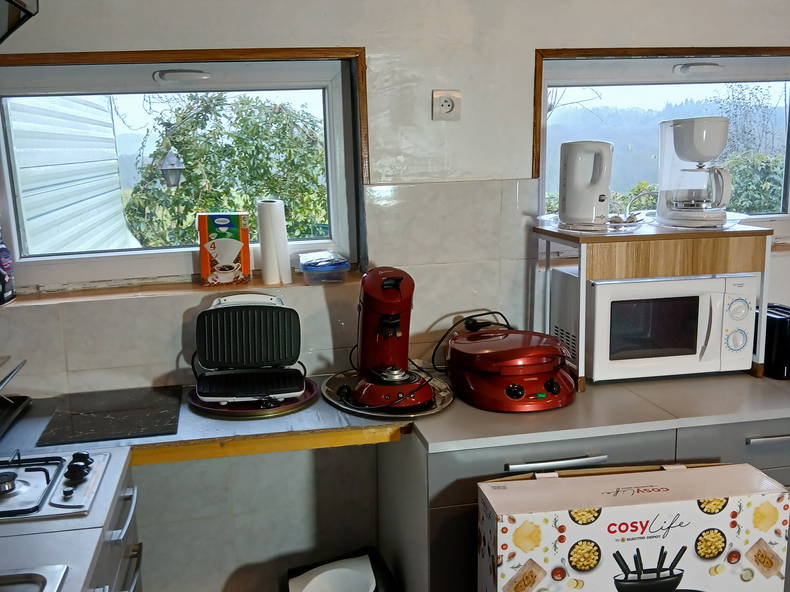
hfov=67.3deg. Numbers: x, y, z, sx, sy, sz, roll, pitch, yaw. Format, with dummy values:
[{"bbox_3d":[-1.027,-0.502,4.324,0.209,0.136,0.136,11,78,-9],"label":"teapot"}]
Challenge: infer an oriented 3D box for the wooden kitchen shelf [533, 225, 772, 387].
[{"bbox_3d":[0.712,0.012,1.704,0.530,0.399,0.320,-3,10,-7],"label":"wooden kitchen shelf"}]

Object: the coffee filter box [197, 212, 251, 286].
[{"bbox_3d":[-0.505,-0.138,1.763,0.132,0.203,0.065,-4,10,-9],"label":"coffee filter box"}]

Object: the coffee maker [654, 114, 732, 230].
[{"bbox_3d":[0.829,-0.340,1.646,0.205,0.288,0.155,7,14,42],"label":"coffee maker"}]

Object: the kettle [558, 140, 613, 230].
[{"bbox_3d":[0.520,-0.296,1.618,0.132,0.234,0.165,-5,10,-18],"label":"kettle"}]

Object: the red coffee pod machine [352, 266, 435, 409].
[{"bbox_3d":[-0.017,0.090,1.568,0.205,0.325,0.290,-6,11,-19],"label":"red coffee pod machine"}]

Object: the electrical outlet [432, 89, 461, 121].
[{"bbox_3d":[0.147,-0.536,1.668,0.081,0.081,0.020,-3,10,-7],"label":"electrical outlet"}]

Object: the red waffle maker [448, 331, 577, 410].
[{"bbox_3d":[0.303,0.178,1.571,0.318,0.155,0.332,-2,10,0],"label":"red waffle maker"}]

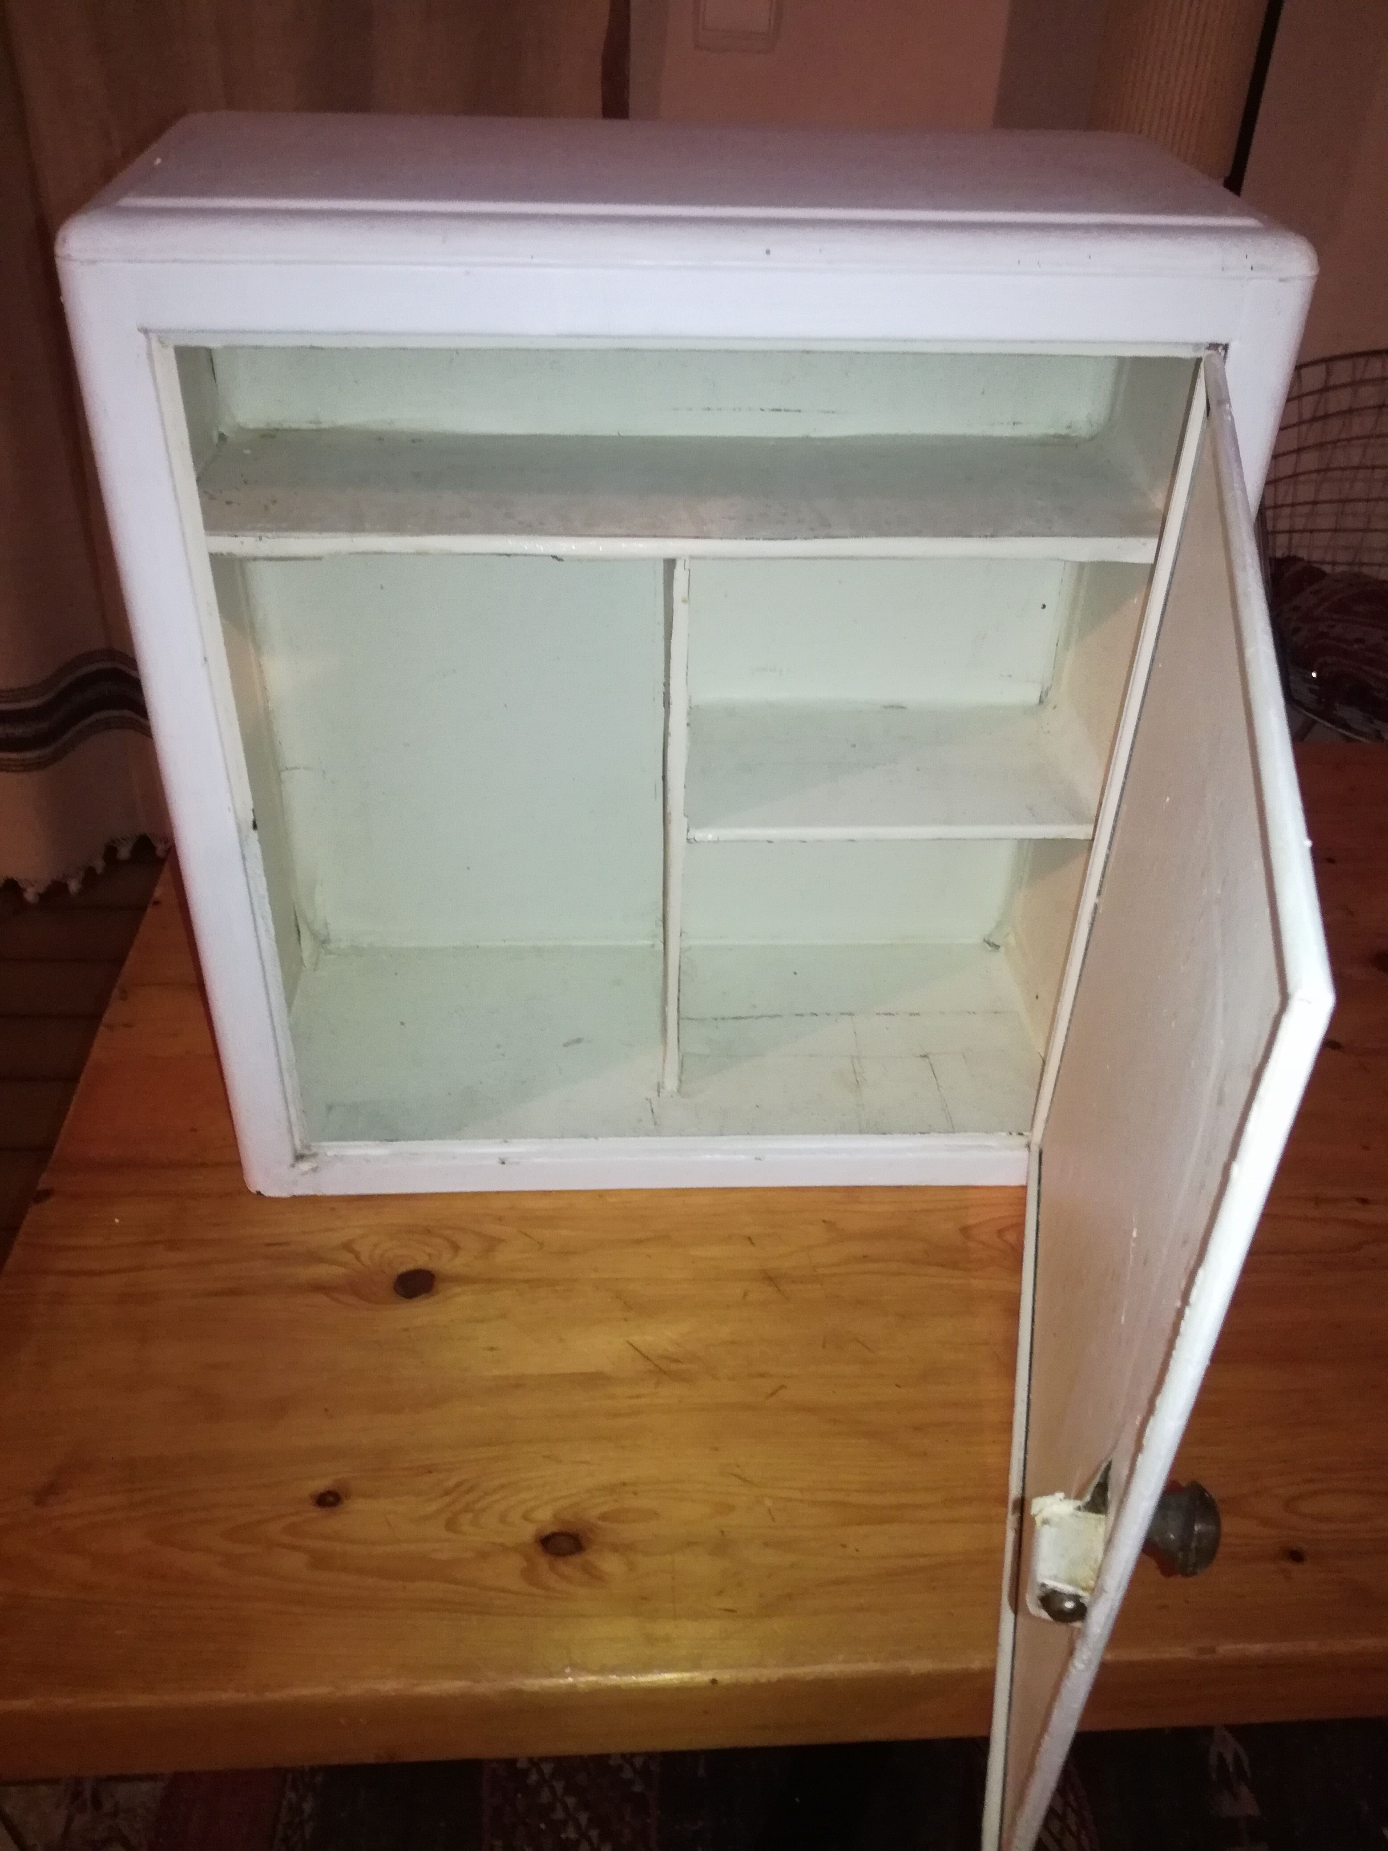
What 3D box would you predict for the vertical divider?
[{"bbox_3d":[-0.013,-0.077,0.808,0.008,0.326,0.144,-1,36,-3],"label":"vertical divider"}]

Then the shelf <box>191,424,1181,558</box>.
[{"bbox_3d":[-0.009,-0.213,0.709,0.459,0.011,0.147,-1,36,-3],"label":"shelf"}]

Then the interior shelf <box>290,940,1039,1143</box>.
[{"bbox_3d":[-0.017,0.072,0.891,0.459,0.013,0.182,-1,36,-3],"label":"interior shelf"}]

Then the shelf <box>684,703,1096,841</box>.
[{"bbox_3d":[0.103,-0.088,0.811,0.225,0.008,0.139,-1,36,-3],"label":"shelf"}]

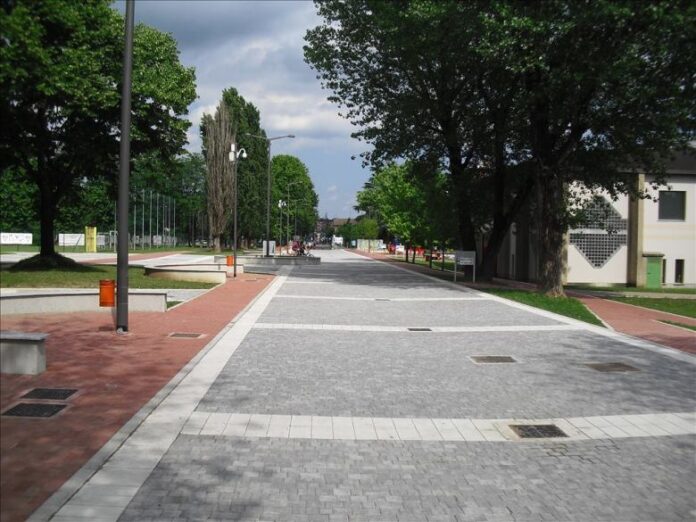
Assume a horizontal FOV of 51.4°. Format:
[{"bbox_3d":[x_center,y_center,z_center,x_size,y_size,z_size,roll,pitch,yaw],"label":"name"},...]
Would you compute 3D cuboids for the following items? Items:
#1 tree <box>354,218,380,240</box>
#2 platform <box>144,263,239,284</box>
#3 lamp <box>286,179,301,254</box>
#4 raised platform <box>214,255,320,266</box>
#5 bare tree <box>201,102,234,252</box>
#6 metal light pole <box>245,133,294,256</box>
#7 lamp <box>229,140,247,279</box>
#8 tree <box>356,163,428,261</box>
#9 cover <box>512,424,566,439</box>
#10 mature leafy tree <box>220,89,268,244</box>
[{"bbox_3d":[2.721,-3.555,101.000,3.400,4.800,3.400,1,2,-3],"label":"tree"},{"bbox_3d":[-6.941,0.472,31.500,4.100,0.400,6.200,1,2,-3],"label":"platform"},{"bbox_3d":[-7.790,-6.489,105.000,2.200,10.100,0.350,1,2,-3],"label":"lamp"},{"bbox_3d":[-5.439,-0.050,48.900,7.400,0.500,2.400,1,2,-3],"label":"raised platform"},{"bbox_3d":[-16.524,-10.761,92.000,4.300,19.100,4.300,1,2,-3],"label":"bare tree"},{"bbox_3d":[-6.166,-5.095,57.000,3.800,10.100,0.350,1,2,-3],"label":"metal light pole"},{"bbox_3d":[-4.937,-2.323,32.400,0.820,6.000,0.350,1,2,-3],"label":"lamp"},{"bbox_3d":[3.772,-4.121,60.000,5.900,8.300,5.900,1,2,-3],"label":"tree"},{"bbox_3d":[1.693,1.508,6.400,0.430,0.030,0.430,1,2,-3],"label":"cover"},{"bbox_3d":[-15.729,-13.912,110.000,7.200,24.400,7.200,1,2,-3],"label":"mature leafy tree"}]

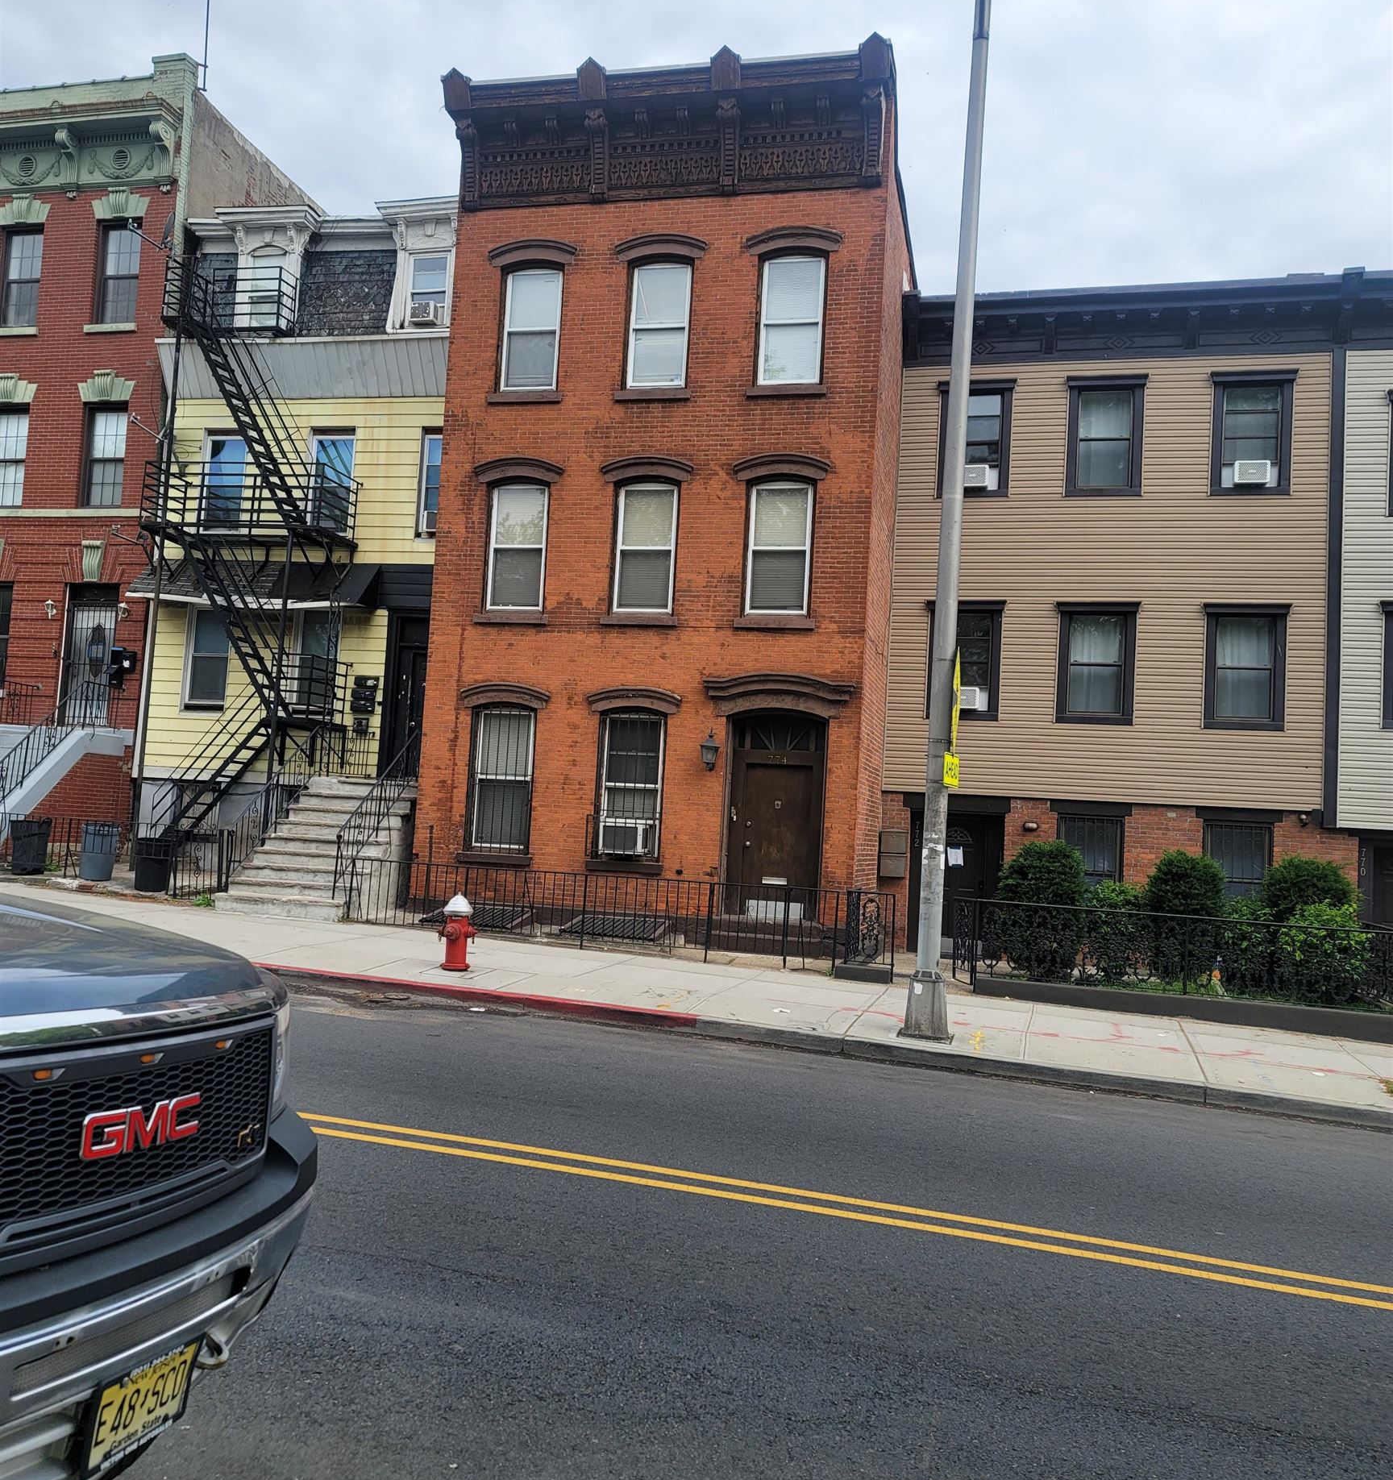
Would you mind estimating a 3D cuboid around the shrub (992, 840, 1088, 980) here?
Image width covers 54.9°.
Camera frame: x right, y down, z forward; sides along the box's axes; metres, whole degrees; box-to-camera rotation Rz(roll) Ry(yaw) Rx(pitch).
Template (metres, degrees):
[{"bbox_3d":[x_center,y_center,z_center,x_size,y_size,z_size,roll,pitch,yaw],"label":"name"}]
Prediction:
[{"bbox_3d":[4.064,1.990,15.879,1.081,1.631,1.060,2,-5,13],"label":"shrub"}]

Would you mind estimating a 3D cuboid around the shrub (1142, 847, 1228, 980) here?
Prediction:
[{"bbox_3d":[5.644,2.067,15.509,0.881,1.592,0.920,2,-5,13],"label":"shrub"}]

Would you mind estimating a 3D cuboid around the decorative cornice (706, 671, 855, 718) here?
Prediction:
[{"bbox_3d":[1.081,-0.565,17.205,1.967,0.561,0.270,2,-5,13],"label":"decorative cornice"}]

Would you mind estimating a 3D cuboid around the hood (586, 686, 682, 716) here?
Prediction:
[{"bbox_3d":[-0.813,-0.522,17.980,1.315,0.357,0.140,2,-4,14],"label":"hood"}]

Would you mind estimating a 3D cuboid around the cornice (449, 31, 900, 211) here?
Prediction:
[{"bbox_3d":[-0.441,-8.255,18.085,6.233,1.807,0.660,2,-5,13],"label":"cornice"}]

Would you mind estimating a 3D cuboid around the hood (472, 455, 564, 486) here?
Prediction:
[{"bbox_3d":[-2.434,-3.734,18.643,1.327,0.367,0.140,2,-4,14],"label":"hood"}]

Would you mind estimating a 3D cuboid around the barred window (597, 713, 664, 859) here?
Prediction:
[{"bbox_3d":[-0.886,0.603,18.016,0.917,1.977,0.150,2,-4,14],"label":"barred window"}]

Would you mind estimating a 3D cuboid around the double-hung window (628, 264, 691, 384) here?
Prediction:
[{"bbox_3d":[-0.513,-5.734,18.553,0.845,1.786,0.100,2,-4,14],"label":"double-hung window"}]

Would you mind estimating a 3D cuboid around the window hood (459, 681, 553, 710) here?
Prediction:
[{"bbox_3d":[-2.610,-0.596,18.419,1.327,0.367,0.140,2,-4,14],"label":"window hood"}]

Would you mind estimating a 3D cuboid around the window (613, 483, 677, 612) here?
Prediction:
[{"bbox_3d":[-0.667,-2.570,18.052,0.817,1.792,0.120,2,-5,13],"label":"window"}]

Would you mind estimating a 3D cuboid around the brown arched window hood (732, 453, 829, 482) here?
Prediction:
[{"bbox_3d":[1.118,-3.559,17.533,1.300,0.336,0.150,2,-5,13],"label":"brown arched window hood"}]

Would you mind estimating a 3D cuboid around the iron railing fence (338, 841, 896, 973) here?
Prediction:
[{"bbox_3d":[-1.092,2.111,16.159,6.901,0.966,0.080,2,-4,14],"label":"iron railing fence"}]

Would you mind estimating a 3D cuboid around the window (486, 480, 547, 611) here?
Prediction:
[{"bbox_3d":[-2.505,-2.678,18.773,0.836,1.777,0.100,2,-4,14],"label":"window"}]

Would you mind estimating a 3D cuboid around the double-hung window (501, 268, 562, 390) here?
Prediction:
[{"bbox_3d":[-2.274,-5.711,18.715,0.805,1.749,0.120,2,-5,13],"label":"double-hung window"}]

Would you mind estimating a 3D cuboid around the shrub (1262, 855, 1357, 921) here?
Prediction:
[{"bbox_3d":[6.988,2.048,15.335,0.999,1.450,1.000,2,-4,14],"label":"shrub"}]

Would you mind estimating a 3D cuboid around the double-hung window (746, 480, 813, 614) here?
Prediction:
[{"bbox_3d":[1.105,-2.505,17.632,0.820,1.779,0.120,2,-5,13],"label":"double-hung window"}]

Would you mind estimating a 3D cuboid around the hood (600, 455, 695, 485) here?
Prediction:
[{"bbox_3d":[-0.640,-3.613,17.942,1.293,0.345,0.150,2,-5,13],"label":"hood"}]

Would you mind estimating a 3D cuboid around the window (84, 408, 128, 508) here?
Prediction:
[{"bbox_3d":[-9.964,-4.768,22.687,0.814,1.774,0.140,2,-5,13],"label":"window"}]

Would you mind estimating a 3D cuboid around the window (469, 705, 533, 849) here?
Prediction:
[{"bbox_3d":[-2.637,0.519,18.121,0.915,1.972,0.150,2,-5,13],"label":"window"}]

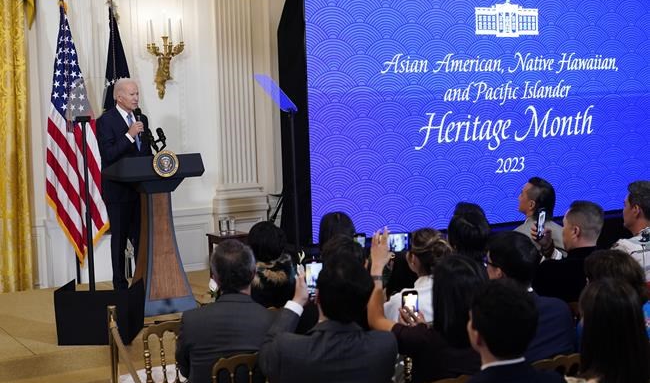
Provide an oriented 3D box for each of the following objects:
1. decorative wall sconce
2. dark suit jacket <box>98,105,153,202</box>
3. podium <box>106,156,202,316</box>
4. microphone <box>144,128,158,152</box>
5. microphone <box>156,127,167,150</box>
[{"bbox_3d":[-1.535,-1.280,9.553,0.350,0.750,0.240,-4,5,-32],"label":"decorative wall sconce"},{"bbox_3d":[-1.625,-0.292,8.067,0.490,0.780,0.320,-6,6,-42],"label":"dark suit jacket"},{"bbox_3d":[-1.296,0.314,7.610,0.700,1.195,0.450,-4,5,-32],"label":"podium"},{"bbox_3d":[-1.317,-0.395,7.534,0.060,0.180,0.120,-4,5,-32],"label":"microphone"},{"bbox_3d":[-1.248,-0.405,7.576,0.050,0.170,0.110,-4,5,-32],"label":"microphone"}]

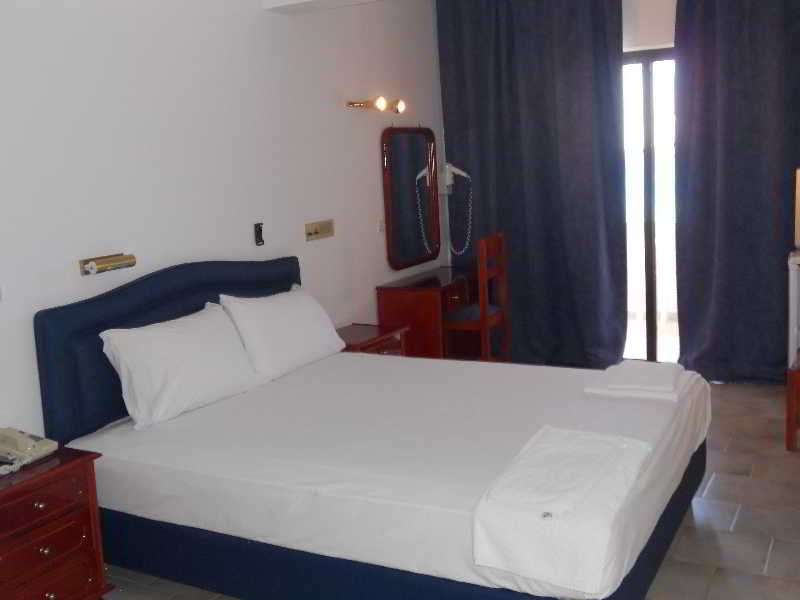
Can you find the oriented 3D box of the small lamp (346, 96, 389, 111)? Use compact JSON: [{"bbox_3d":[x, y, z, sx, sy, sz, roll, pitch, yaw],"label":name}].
[{"bbox_3d":[-0.185,-1.169,5.247,0.149,0.081,0.246,2,11,28],"label":"small lamp"}]

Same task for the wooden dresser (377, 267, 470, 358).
[{"bbox_3d":[0.283,0.184,5.885,0.447,0.678,0.931,2,11,28],"label":"wooden dresser"}]

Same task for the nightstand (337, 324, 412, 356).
[{"bbox_3d":[-0.229,0.441,5.026,0.372,0.507,0.529,2,11,28],"label":"nightstand"}]

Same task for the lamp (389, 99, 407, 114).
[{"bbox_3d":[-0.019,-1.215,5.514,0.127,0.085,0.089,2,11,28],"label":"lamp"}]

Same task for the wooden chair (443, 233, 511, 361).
[{"bbox_3d":[0.434,0.070,5.611,0.414,0.975,0.361,2,11,28],"label":"wooden chair"}]

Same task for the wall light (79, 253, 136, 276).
[{"bbox_3d":[-1.169,-0.145,3.547,0.085,0.064,0.231,2,11,28],"label":"wall light"}]

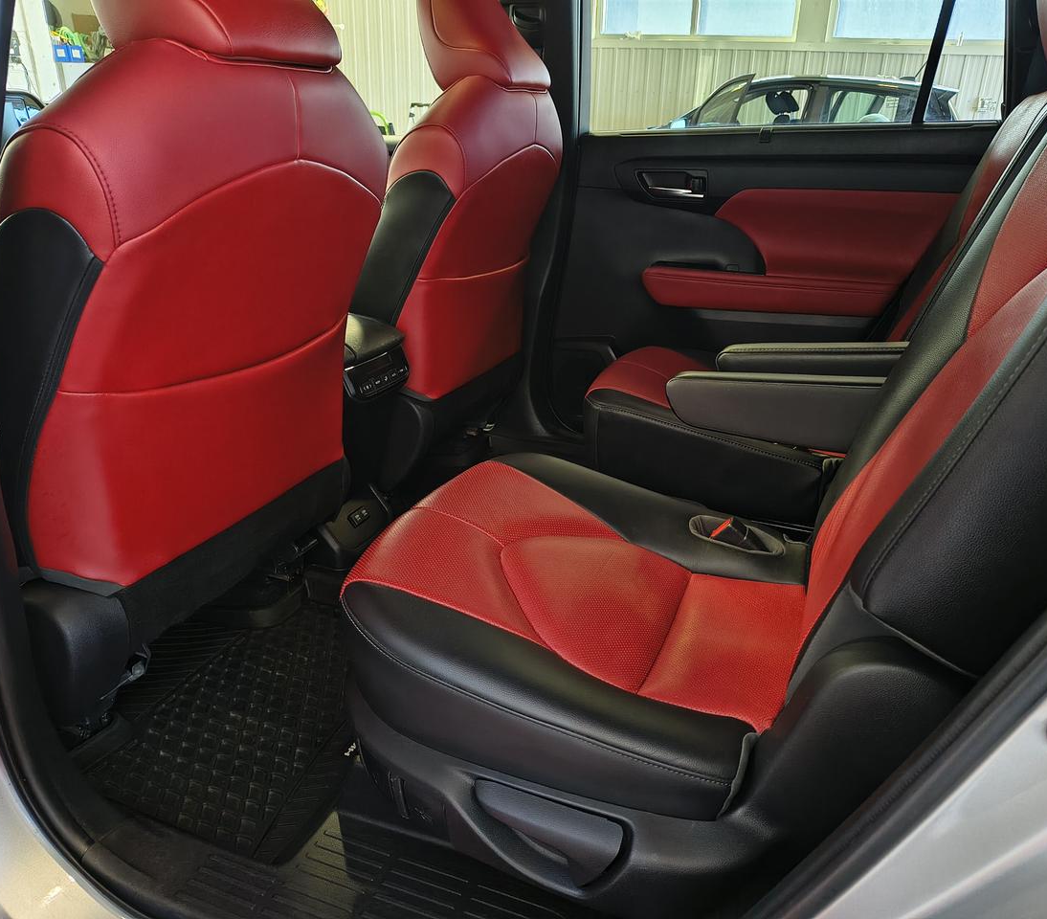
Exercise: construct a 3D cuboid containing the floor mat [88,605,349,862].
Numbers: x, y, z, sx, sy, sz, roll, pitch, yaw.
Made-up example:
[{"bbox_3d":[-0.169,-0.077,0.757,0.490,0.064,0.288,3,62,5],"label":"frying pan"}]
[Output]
[{"bbox_3d":[-0.419,0.373,1.371,0.475,0.035,0.520,10,25,19],"label":"floor mat"}]

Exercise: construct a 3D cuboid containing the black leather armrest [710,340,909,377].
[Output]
[{"bbox_3d":[0.482,-0.136,1.359,0.345,0.110,0.065,6,24,21],"label":"black leather armrest"}]

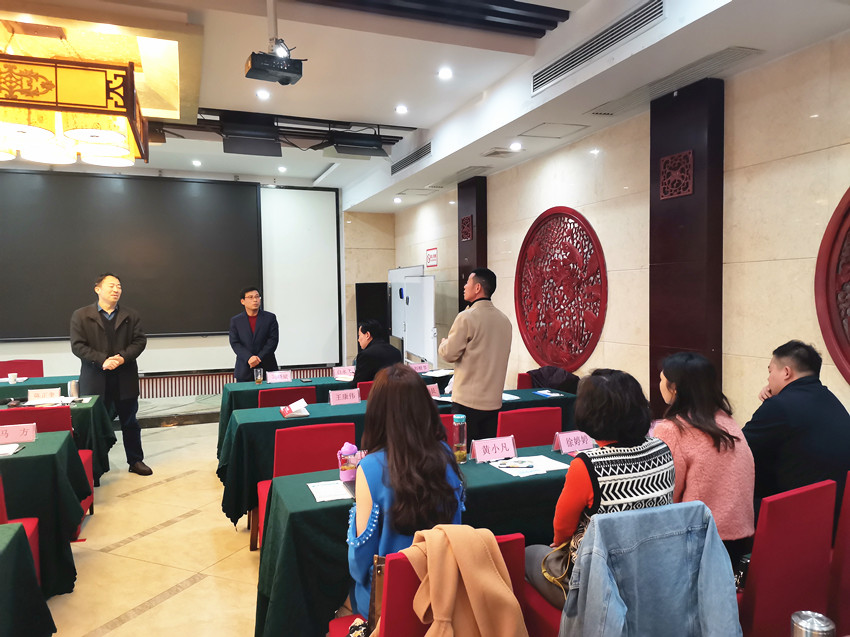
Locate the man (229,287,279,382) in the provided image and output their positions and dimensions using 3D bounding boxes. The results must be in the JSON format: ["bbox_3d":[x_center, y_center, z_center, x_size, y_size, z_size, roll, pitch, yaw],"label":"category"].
[{"bbox_3d":[-1.747,0.473,6.523,0.490,1.620,0.320,-2,2,-21],"label":"man"}]

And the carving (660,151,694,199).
[{"bbox_3d":[1.685,-0.957,4.280,0.025,0.290,0.297,-2,2,-21],"label":"carving"}]

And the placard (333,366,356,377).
[{"bbox_3d":[-0.719,0.488,5.768,0.203,0.092,0.068,-1,2,-21],"label":"placard"}]

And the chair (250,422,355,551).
[{"bbox_3d":[-0.620,0.948,3.400,0.460,0.840,0.530,-1,2,-21],"label":"chair"}]

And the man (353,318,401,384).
[{"bbox_3d":[-0.404,0.656,5.200,0.480,1.300,0.700,-3,3,-43],"label":"man"}]

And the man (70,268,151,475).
[{"bbox_3d":[-2.625,0.477,5.329,0.590,1.720,0.380,-2,2,-29],"label":"man"}]

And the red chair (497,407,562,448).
[{"bbox_3d":[0.509,0.919,3.801,0.460,0.840,0.530,-1,2,-18],"label":"red chair"}]

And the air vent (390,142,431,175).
[{"bbox_3d":[-0.157,-1.764,7.141,0.030,0.125,1.320,-1,2,-21],"label":"air vent"}]

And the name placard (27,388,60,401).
[{"bbox_3d":[-2.727,0.553,4.581,0.200,0.092,0.068,-1,2,-21],"label":"name placard"}]

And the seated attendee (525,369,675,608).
[{"bbox_3d":[0.542,0.781,2.213,0.500,1.220,0.700,-2,2,-31],"label":"seated attendee"}]

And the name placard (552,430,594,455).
[{"bbox_3d":[0.700,0.571,3.005,0.210,0.098,0.085,-2,2,-30],"label":"name placard"}]

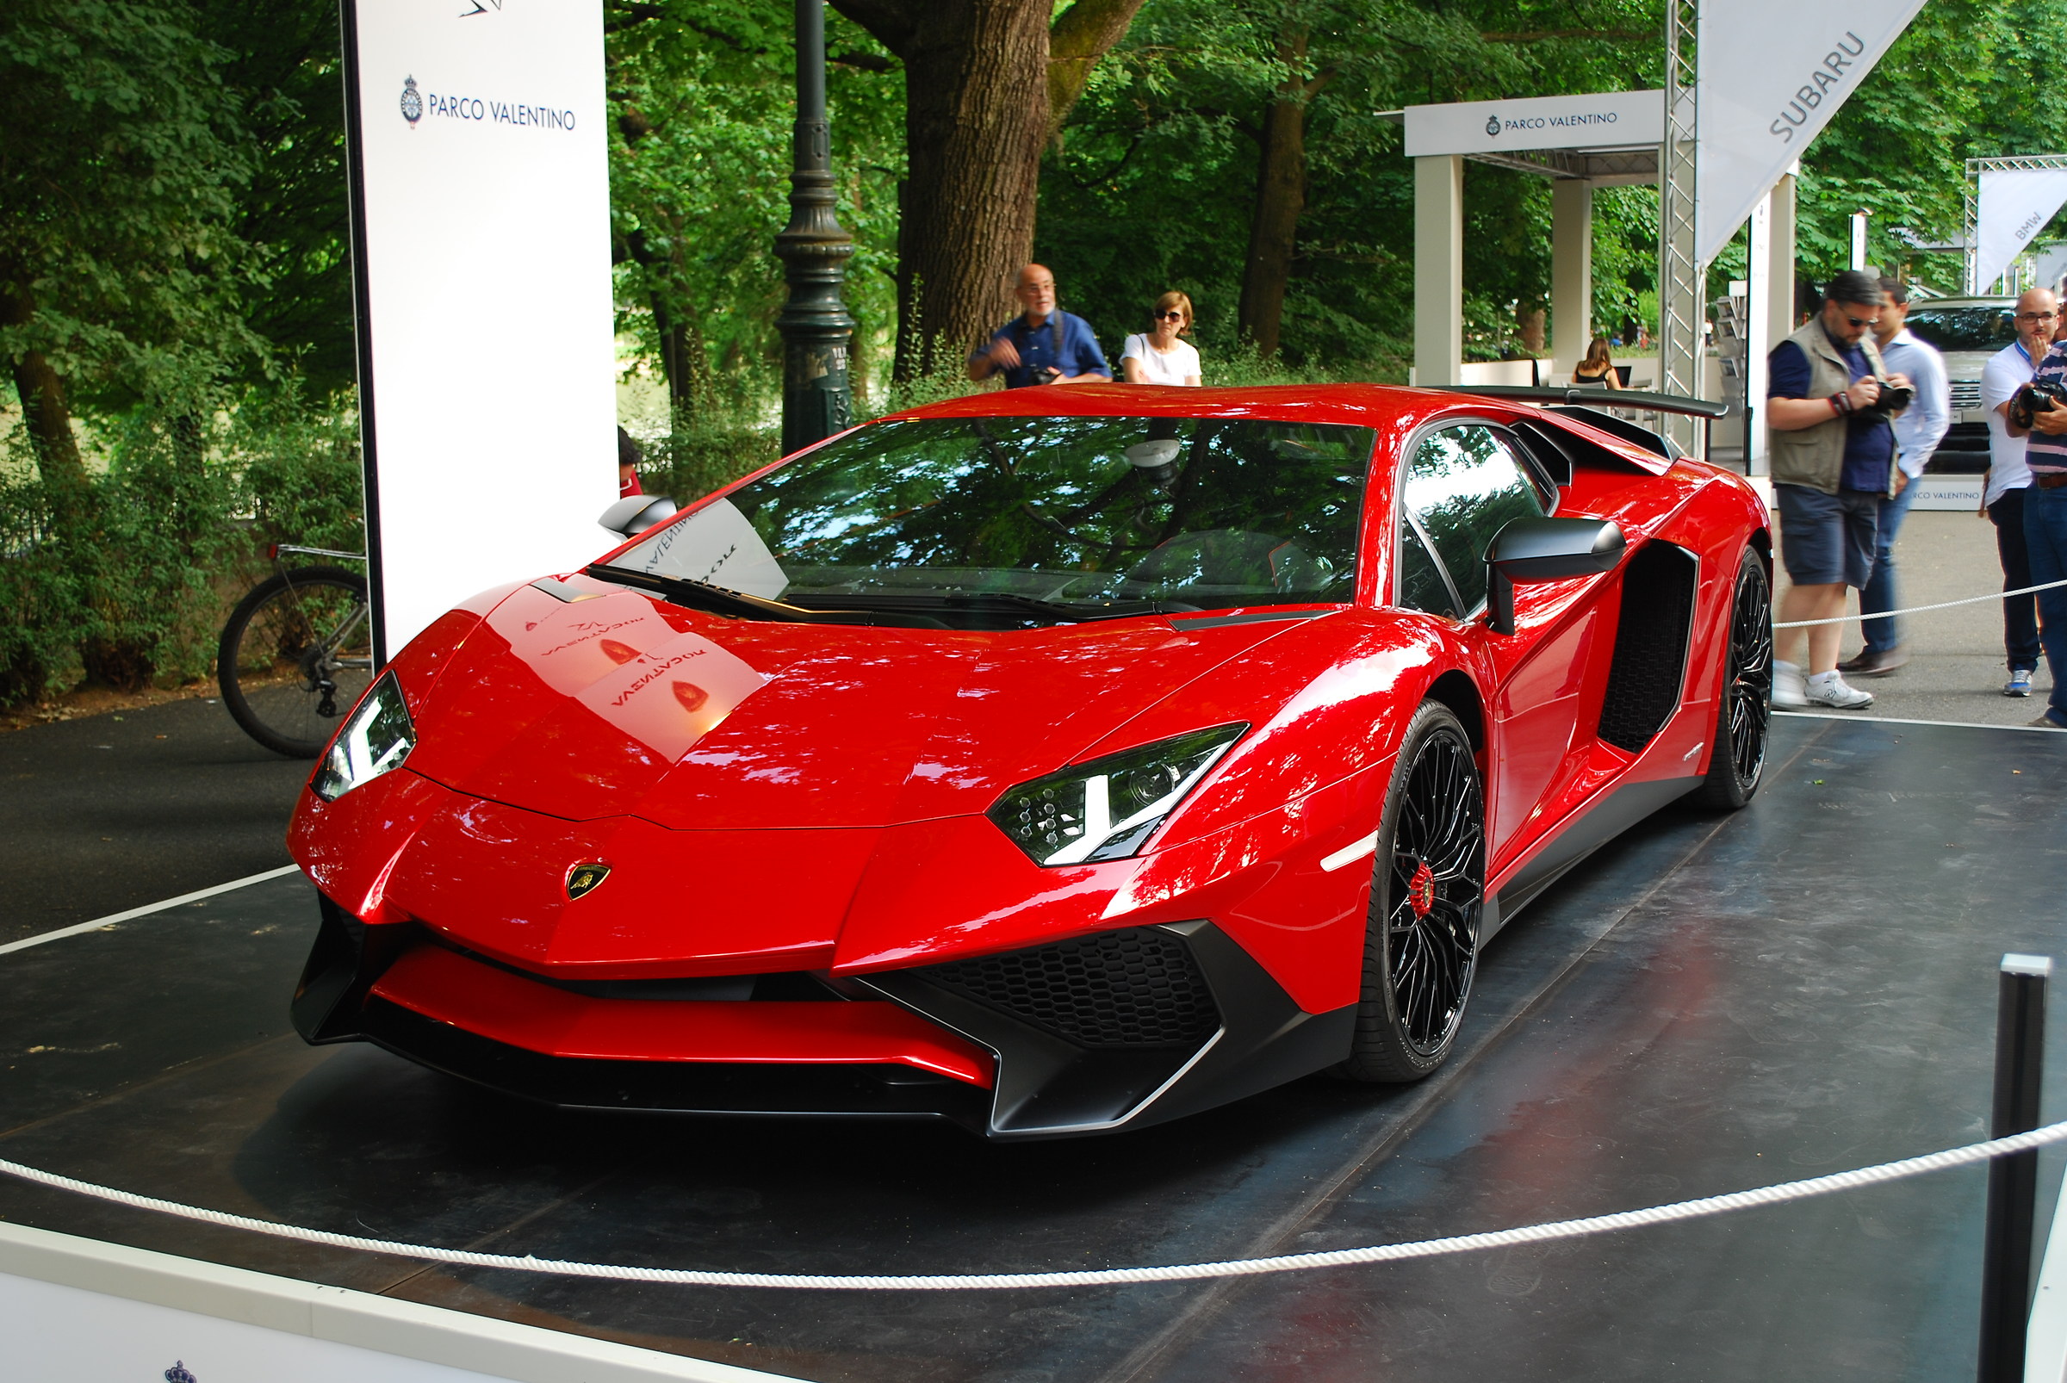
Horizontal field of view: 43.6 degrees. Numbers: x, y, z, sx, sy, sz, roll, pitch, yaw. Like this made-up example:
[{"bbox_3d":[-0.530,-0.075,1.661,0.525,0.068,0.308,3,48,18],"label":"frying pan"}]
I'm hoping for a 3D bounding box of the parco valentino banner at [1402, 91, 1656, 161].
[{"bbox_3d":[3.915,-4.370,19.920,2.280,0.385,0.100,4,9,31],"label":"parco valentino banner"}]

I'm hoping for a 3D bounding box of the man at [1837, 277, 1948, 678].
[{"bbox_3d":[3.842,-0.960,11.514,0.380,1.760,0.500,-3,8,-18],"label":"man"}]

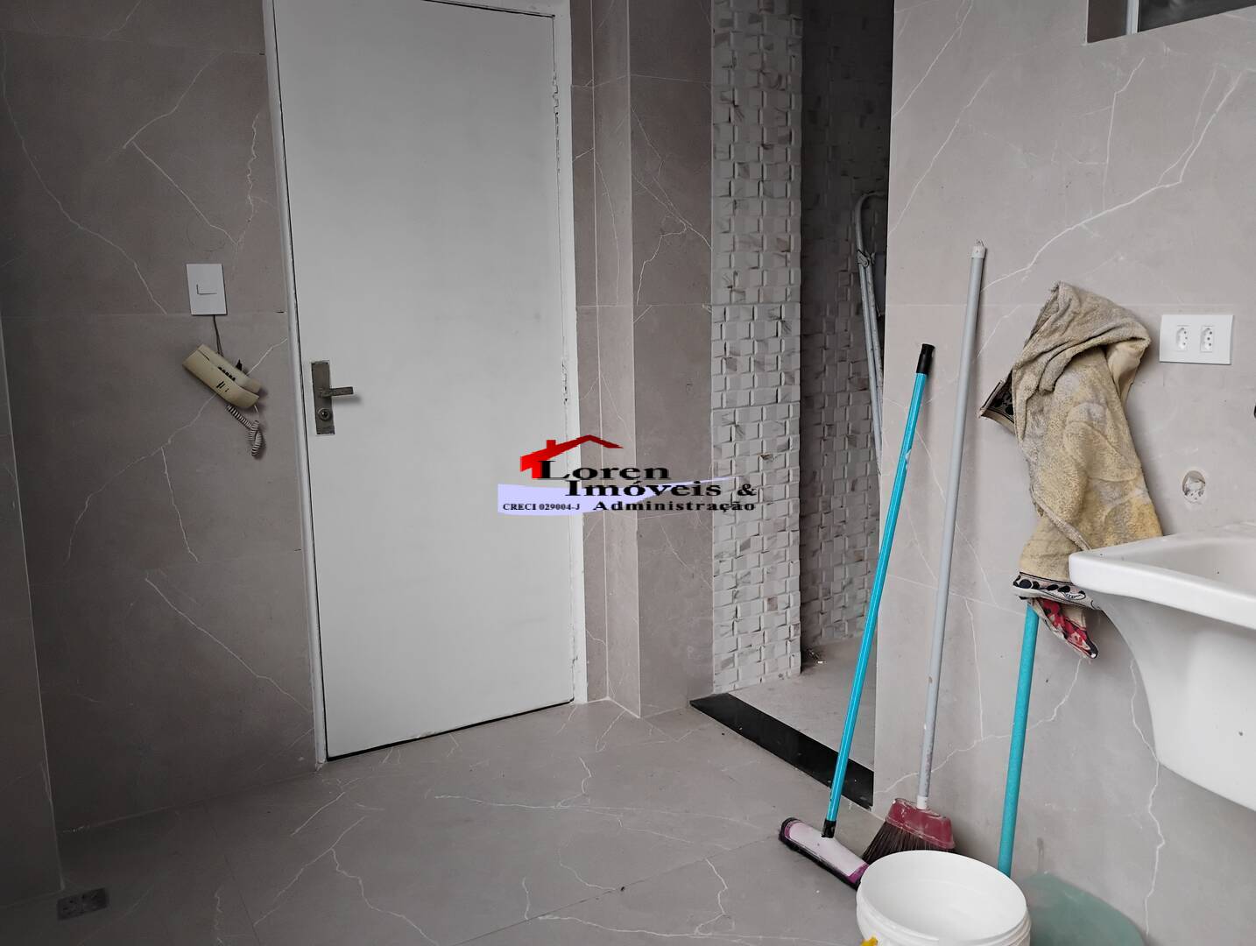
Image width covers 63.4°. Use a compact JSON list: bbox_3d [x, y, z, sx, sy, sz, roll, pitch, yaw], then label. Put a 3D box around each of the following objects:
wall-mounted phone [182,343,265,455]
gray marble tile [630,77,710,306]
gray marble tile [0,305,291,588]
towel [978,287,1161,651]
[{"bbox_3d":[-0.956,-0.172,2.413,0.172,0.262,0.080,-6,11,-30],"label":"wall-mounted phone"},{"bbox_3d":[0.118,-0.767,2.819,0.266,0.600,0.014,-6,11,-30],"label":"gray marble tile"},{"bbox_3d":[-1.101,-0.071,2.401,0.600,0.600,0.014,-6,11,-30],"label":"gray marble tile"},{"bbox_3d":[0.774,-0.008,1.825,0.135,0.650,0.380,-6,11,-30],"label":"towel"}]

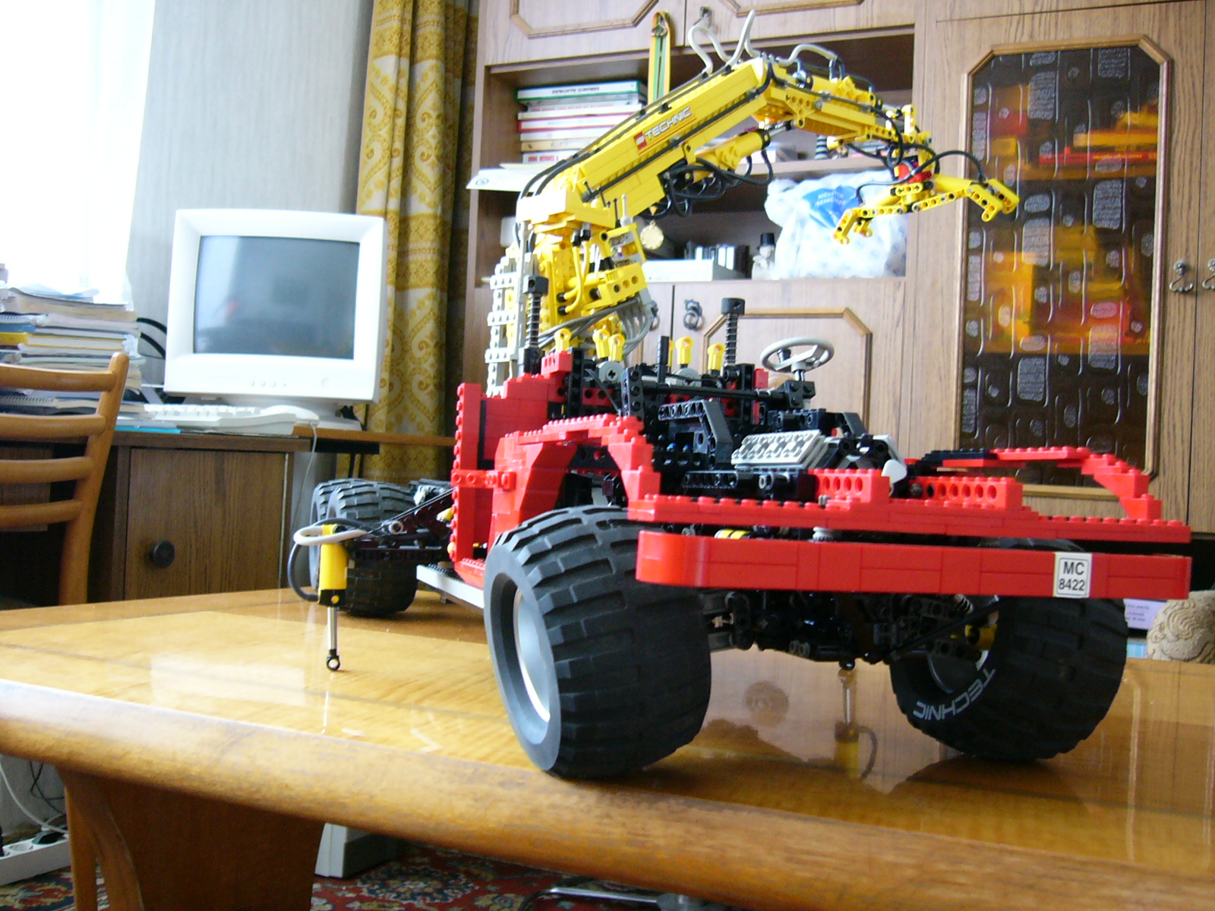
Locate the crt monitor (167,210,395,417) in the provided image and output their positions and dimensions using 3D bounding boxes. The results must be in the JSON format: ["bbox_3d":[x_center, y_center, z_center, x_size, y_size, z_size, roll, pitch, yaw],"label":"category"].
[{"bbox_3d":[-0.576,-0.234,2.342,0.370,0.386,0.385,3,-1,2],"label":"crt monitor"}]

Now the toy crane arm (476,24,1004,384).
[{"bbox_3d":[0.117,-0.160,0.910,0.448,0.302,0.127,4,-2,-38],"label":"toy crane arm"}]

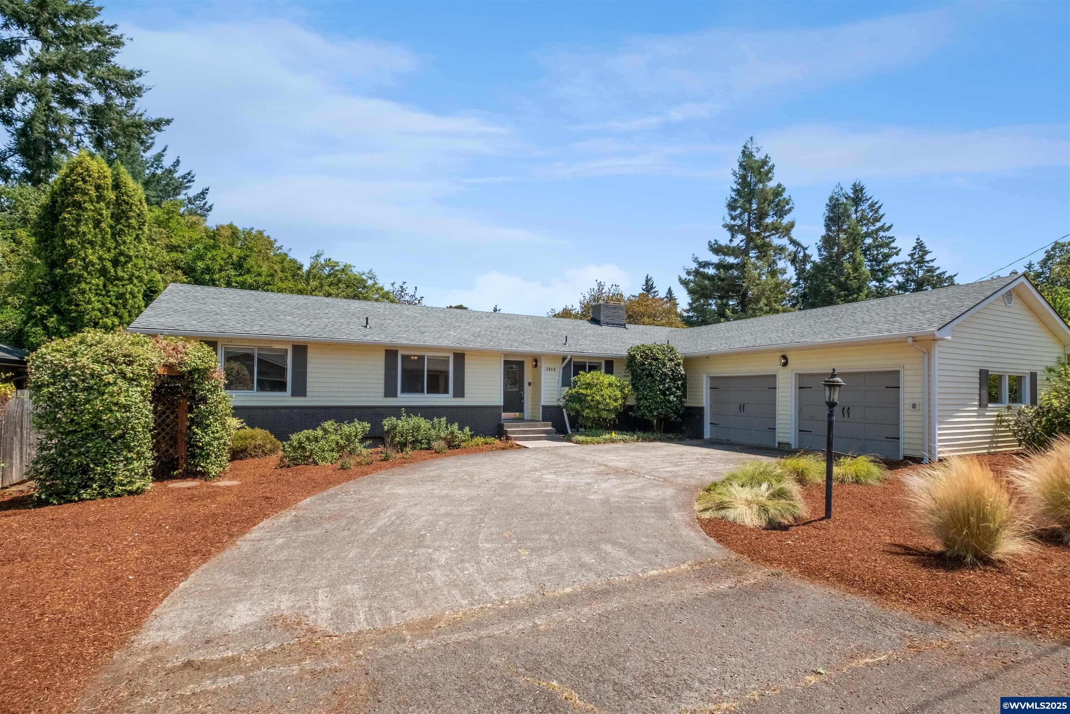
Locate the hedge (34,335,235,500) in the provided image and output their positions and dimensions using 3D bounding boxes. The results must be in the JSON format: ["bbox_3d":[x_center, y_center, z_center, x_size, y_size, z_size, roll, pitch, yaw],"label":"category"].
[{"bbox_3d":[-6.930,0.930,8.360,1.850,2.600,2.350,2,-4,-18],"label":"hedge"}]

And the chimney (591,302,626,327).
[{"bbox_3d":[3.318,-1.757,21.170,1.340,1.020,0.800,3,-5,-25],"label":"chimney"}]

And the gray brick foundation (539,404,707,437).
[{"bbox_3d":[3.060,2.210,16.320,5.250,1.030,2.200,3,-5,-25],"label":"gray brick foundation"}]

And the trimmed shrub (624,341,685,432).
[{"bbox_3d":[4.230,1.050,16.600,2.130,3.150,2.050,1,-4,0],"label":"trimmed shrub"}]

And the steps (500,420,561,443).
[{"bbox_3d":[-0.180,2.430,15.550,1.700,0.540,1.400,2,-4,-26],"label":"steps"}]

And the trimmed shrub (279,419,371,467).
[{"bbox_3d":[-4.730,1.870,10.700,1.900,0.930,1.550,2,-4,-26],"label":"trimmed shrub"}]

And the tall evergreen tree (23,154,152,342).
[{"bbox_3d":[-13.250,-1.800,14.300,2.600,8.700,2.500,2,-4,-26],"label":"tall evergreen tree"}]

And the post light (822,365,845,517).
[{"bbox_3d":[3.580,1.040,5.750,0.295,1.820,0.295,2,-3,0],"label":"post light"}]

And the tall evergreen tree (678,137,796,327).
[{"bbox_3d":[17.100,-6.800,40.000,9.700,23.300,9.500,3,-5,-25],"label":"tall evergreen tree"}]

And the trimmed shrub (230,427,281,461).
[{"bbox_3d":[-6.720,2.050,11.400,1.200,0.700,1.150,2,-4,-26],"label":"trimmed shrub"}]

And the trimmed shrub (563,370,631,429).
[{"bbox_3d":[2.040,1.450,15.900,2.300,2.080,2.100,1,-4,0],"label":"trimmed shrub"}]

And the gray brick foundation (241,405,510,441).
[{"bbox_3d":[-4.980,1.900,13.820,8.600,0.950,0.220,3,-5,-25],"label":"gray brick foundation"}]

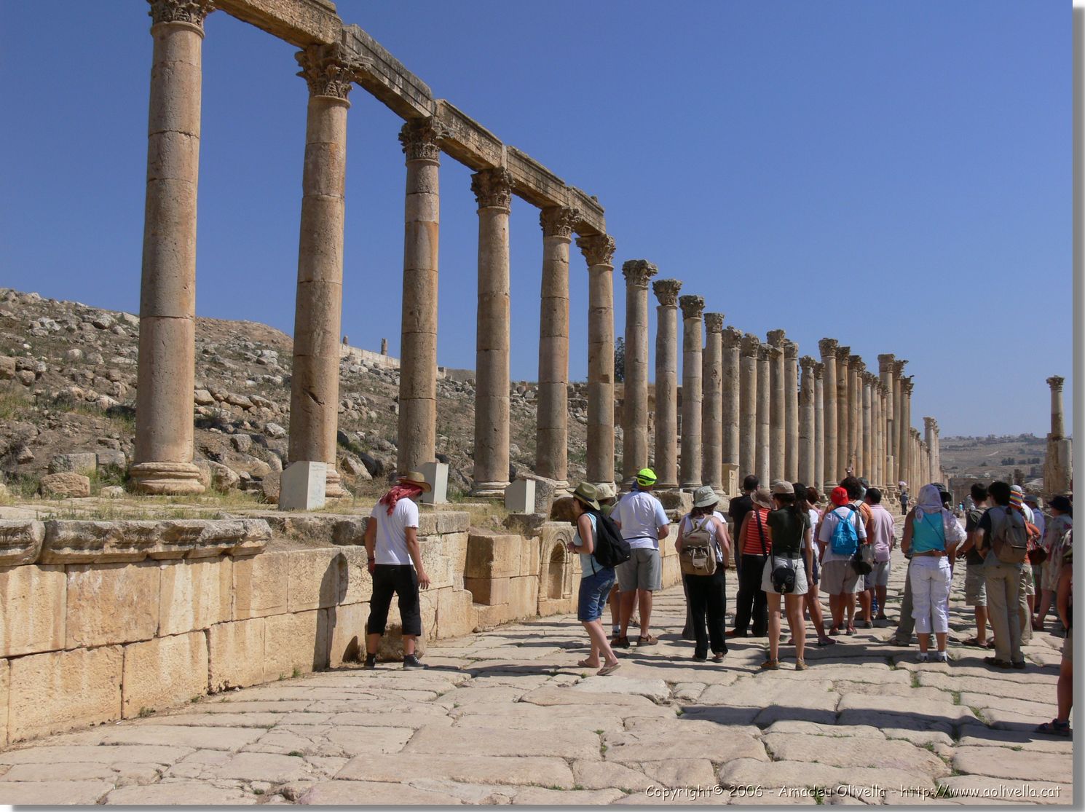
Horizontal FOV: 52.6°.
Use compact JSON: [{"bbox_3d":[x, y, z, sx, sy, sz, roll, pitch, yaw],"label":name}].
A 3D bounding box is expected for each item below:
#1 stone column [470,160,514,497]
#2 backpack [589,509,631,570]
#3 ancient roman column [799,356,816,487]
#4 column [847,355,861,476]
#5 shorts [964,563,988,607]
[{"bbox_3d":[-0.980,-1.543,22.600,0.950,6.814,0.950,1,-4,0],"label":"stone column"},{"bbox_3d":[0.598,1.175,9.650,0.240,0.490,0.310,-22,-15,27],"label":"backpack"},{"bbox_3d":[13.569,0.958,56.274,0.880,7.050,0.880,-1,-5,22],"label":"ancient roman column"},{"bbox_3d":[23.820,1.242,84.471,1.250,10.320,1.250,-1,-5,22],"label":"column"},{"bbox_3d":[4.615,1.866,11.563,0.400,0.498,0.310,4,-5,-35],"label":"shorts"}]

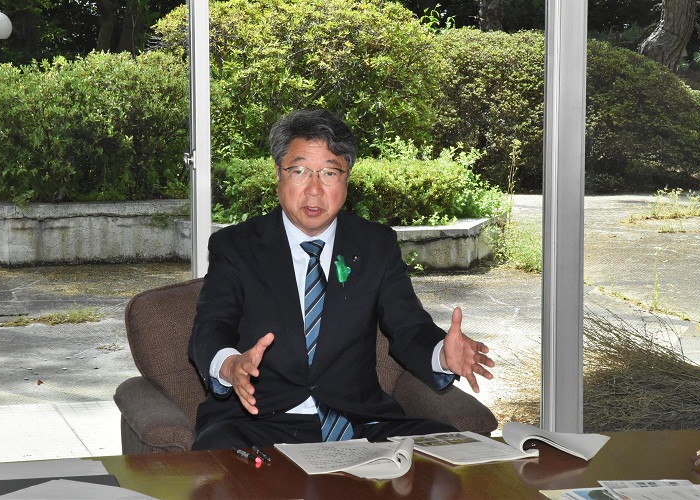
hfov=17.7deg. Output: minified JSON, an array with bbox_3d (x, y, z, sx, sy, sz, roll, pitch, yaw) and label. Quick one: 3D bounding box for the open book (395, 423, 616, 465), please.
[{"bbox_3d":[0.344,0.397,4.875,0.380,0.050,0.330,-3,8,-24],"label":"open book"}]

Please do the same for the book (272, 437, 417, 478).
[{"bbox_3d":[-0.011,0.417,4.750,0.225,0.050,0.340,-2,8,-16],"label":"book"}]

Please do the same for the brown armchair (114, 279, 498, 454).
[{"bbox_3d":[-0.153,0.500,5.389,0.840,0.820,0.770,-1,8,-10],"label":"brown armchair"}]

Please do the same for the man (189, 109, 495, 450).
[{"bbox_3d":[-0.038,0.318,5.083,0.690,1.260,0.780,-1,7,-7],"label":"man"}]

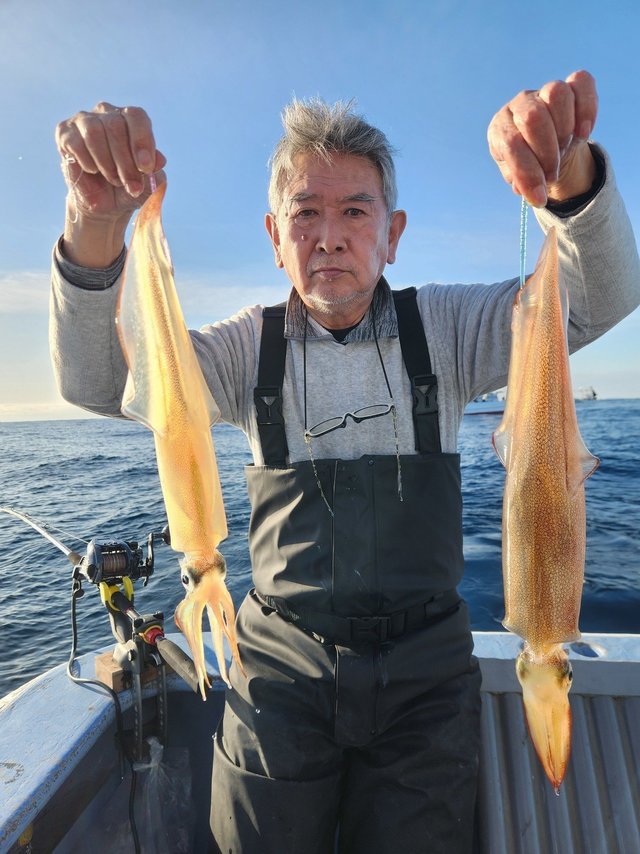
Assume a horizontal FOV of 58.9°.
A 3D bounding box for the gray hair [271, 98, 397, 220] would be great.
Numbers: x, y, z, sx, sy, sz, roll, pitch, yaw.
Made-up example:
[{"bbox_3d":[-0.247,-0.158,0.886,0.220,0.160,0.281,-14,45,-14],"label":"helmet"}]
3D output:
[{"bbox_3d":[0.018,-0.370,0.855,0.188,0.190,0.215,1,8,4],"label":"gray hair"}]

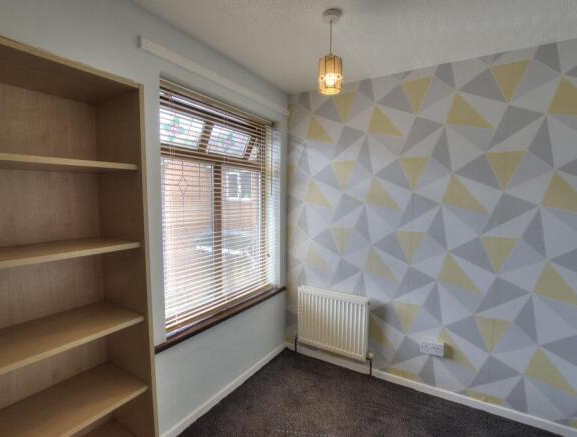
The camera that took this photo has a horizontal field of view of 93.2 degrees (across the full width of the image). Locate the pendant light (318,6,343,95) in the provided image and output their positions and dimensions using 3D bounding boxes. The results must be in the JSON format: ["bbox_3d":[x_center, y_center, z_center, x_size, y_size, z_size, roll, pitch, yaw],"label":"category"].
[{"bbox_3d":[0.220,-0.842,1.387,0.119,0.387,0.119,1,4,0],"label":"pendant light"}]

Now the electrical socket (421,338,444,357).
[{"bbox_3d":[1.042,0.935,1.985,0.148,0.087,0.040,3,4,29],"label":"electrical socket"}]

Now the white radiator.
[{"bbox_3d":[0.365,0.860,2.296,0.592,0.483,0.080,3,4,29],"label":"white radiator"}]

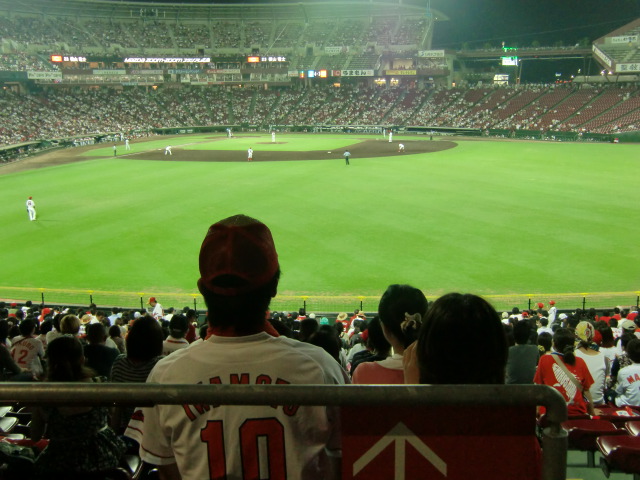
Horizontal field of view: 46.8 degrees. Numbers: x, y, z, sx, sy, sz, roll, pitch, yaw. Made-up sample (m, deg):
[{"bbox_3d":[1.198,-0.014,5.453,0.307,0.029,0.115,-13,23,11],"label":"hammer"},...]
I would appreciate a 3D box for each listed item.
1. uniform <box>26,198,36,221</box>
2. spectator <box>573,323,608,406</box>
[{"bbox_3d":[-20.787,-2.177,53.300,0.650,1.550,0.450,0,12,3],"label":"uniform"},{"bbox_3d":[2.631,1.357,7.489,0.460,1.200,0.700,-1,12,-3],"label":"spectator"}]

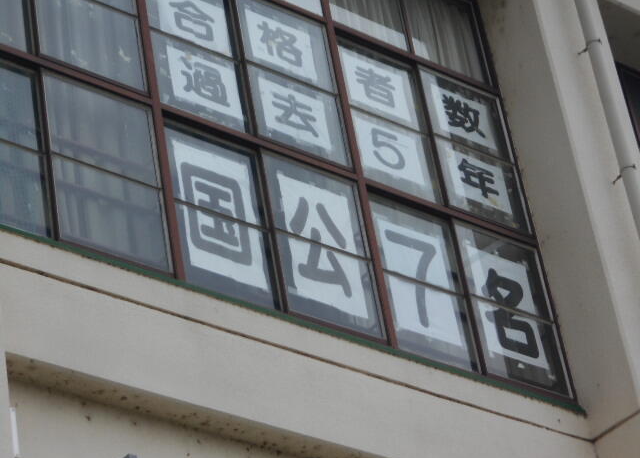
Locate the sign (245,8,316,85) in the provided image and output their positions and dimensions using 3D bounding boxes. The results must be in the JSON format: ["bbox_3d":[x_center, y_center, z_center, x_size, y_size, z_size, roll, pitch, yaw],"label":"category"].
[{"bbox_3d":[-0.184,-0.888,11.628,0.417,0.304,0.015,19,-44,-36],"label":"sign"}]

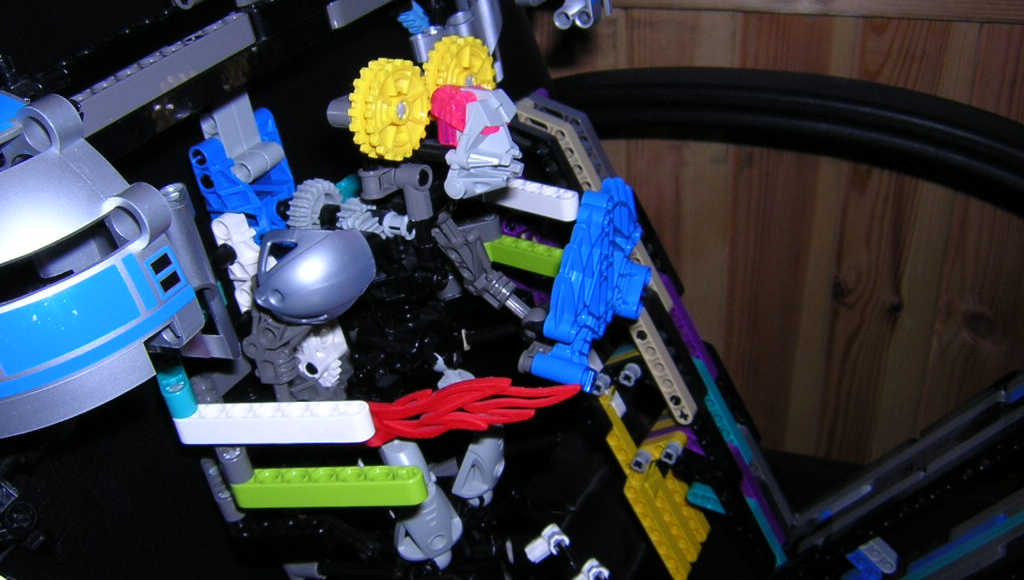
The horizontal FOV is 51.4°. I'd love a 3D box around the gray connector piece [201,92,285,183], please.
[{"bbox_3d":[-0.084,-0.047,0.330,0.009,0.026,0.022,0,28,25],"label":"gray connector piece"}]

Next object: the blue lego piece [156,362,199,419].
[{"bbox_3d":[-0.087,0.025,0.276,0.007,0.016,0.007,-4,26,19],"label":"blue lego piece"}]

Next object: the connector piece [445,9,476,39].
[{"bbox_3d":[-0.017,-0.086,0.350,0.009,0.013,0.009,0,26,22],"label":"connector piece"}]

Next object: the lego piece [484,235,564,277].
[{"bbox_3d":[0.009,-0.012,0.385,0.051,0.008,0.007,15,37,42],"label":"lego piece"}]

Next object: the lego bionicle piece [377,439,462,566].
[{"bbox_3d":[-0.028,0.065,0.325,0.021,0.036,0.015,-13,24,-1],"label":"lego bionicle piece"}]

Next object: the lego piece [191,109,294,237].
[{"bbox_3d":[-0.085,-0.037,0.340,0.013,0.037,0.032,0,26,22],"label":"lego piece"}]

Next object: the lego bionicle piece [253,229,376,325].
[{"bbox_3d":[-0.057,-0.004,0.308,0.030,0.025,0.024,-22,31,-32],"label":"lego bionicle piece"}]

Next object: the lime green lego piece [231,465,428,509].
[{"bbox_3d":[-0.051,0.054,0.291,0.056,0.008,0.007,-3,24,13],"label":"lime green lego piece"}]

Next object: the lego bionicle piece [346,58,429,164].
[{"bbox_3d":[-0.034,-0.050,0.296,0.009,0.028,0.028,7,29,30],"label":"lego bionicle piece"}]

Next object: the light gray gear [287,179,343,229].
[{"bbox_3d":[-0.063,-0.025,0.338,0.008,0.022,0.022,5,28,19],"label":"light gray gear"}]

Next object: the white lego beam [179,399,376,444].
[{"bbox_3d":[-0.062,0.034,0.273,0.056,0.008,0.007,-4,26,19],"label":"white lego beam"}]

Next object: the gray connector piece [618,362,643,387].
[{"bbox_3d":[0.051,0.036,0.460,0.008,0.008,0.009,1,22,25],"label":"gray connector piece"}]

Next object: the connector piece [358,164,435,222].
[{"bbox_3d":[-0.035,-0.029,0.320,0.025,0.017,0.009,17,35,34],"label":"connector piece"}]

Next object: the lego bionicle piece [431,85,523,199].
[{"bbox_3d":[-0.010,-0.043,0.305,0.021,0.029,0.017,9,26,38],"label":"lego bionicle piece"}]

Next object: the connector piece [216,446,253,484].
[{"bbox_3d":[-0.076,0.046,0.292,0.008,0.015,0.008,-1,27,22],"label":"connector piece"}]

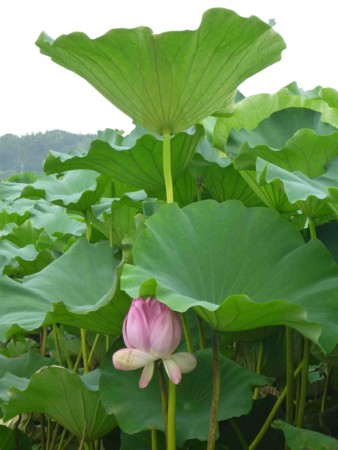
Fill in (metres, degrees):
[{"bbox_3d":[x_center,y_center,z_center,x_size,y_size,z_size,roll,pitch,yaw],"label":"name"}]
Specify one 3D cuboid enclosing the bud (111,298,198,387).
[{"bbox_3d":[-0.026,0.212,1.880,0.150,0.165,0.135,0,3,0],"label":"bud"}]

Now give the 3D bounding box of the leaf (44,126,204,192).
[{"bbox_3d":[-0.111,-0.164,2.600,0.400,0.165,0.350,0,3,0],"label":"leaf"}]

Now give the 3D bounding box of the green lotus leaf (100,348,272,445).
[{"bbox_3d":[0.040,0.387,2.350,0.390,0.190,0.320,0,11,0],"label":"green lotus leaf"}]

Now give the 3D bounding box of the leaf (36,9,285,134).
[{"bbox_3d":[-0.016,-0.283,1.920,0.455,0.230,0.370,0,3,0],"label":"leaf"}]

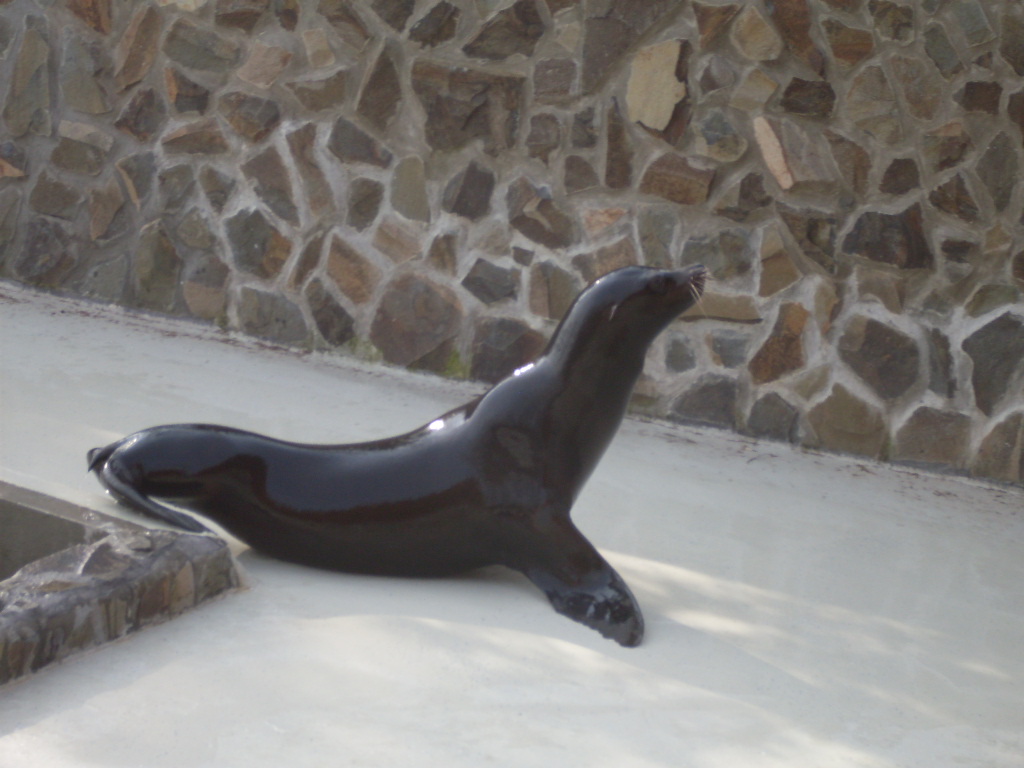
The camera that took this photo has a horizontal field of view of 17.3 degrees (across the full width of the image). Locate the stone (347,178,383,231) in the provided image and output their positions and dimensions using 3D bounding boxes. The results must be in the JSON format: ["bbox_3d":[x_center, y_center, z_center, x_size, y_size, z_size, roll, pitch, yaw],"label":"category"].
[{"bbox_3d":[-0.403,-0.504,9.400,0.112,0.145,0.052,11,20,26],"label":"stone"}]

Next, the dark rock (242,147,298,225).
[{"bbox_3d":[-0.697,-0.573,9.729,0.174,0.223,0.096,11,19,28],"label":"dark rock"}]

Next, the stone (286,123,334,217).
[{"bbox_3d":[-0.554,-0.606,9.460,0.152,0.262,0.071,11,20,26],"label":"stone"}]

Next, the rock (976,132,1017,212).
[{"bbox_3d":[1.224,-0.535,8.480,0.102,0.198,0.050,11,20,26],"label":"rock"}]

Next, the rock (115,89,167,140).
[{"bbox_3d":[-1.055,-0.778,9.687,0.174,0.148,0.069,11,20,26],"label":"rock"}]

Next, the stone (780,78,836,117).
[{"bbox_3d":[0.766,-0.737,8.674,0.145,0.101,0.050,11,20,26],"label":"stone"}]

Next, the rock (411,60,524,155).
[{"bbox_3d":[-0.104,-0.759,9.178,0.341,0.252,0.117,11,20,26],"label":"rock"}]

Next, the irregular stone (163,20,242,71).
[{"bbox_3d":[-0.881,-0.987,9.818,0.300,0.152,0.090,11,20,33],"label":"irregular stone"}]

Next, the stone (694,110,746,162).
[{"bbox_3d":[0.553,-0.657,8.952,0.149,0.137,0.075,11,19,28],"label":"stone"}]

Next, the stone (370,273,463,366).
[{"bbox_3d":[-0.245,-0.190,9.554,0.305,0.277,0.145,11,23,28],"label":"stone"}]

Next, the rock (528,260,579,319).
[{"bbox_3d":[0.138,-0.262,9.316,0.180,0.170,0.090,11,20,33],"label":"rock"}]

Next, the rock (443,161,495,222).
[{"bbox_3d":[-0.106,-0.546,9.402,0.179,0.182,0.090,11,20,33],"label":"rock"}]

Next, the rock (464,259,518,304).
[{"bbox_3d":[-0.060,-0.286,9.421,0.168,0.127,0.070,11,19,28],"label":"rock"}]

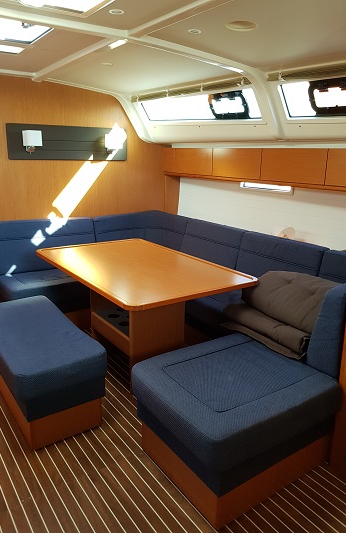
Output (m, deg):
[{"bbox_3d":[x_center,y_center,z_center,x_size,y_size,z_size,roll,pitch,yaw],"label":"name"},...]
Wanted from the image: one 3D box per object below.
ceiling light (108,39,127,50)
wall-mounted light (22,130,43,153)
[{"bbox_3d":[-0.342,-1.358,2.448,0.050,0.028,0.190,-9,18,-34],"label":"ceiling light"},{"bbox_3d":[-1.222,-1.087,3.503,0.135,0.180,0.120,-9,18,-34],"label":"wall-mounted light"}]

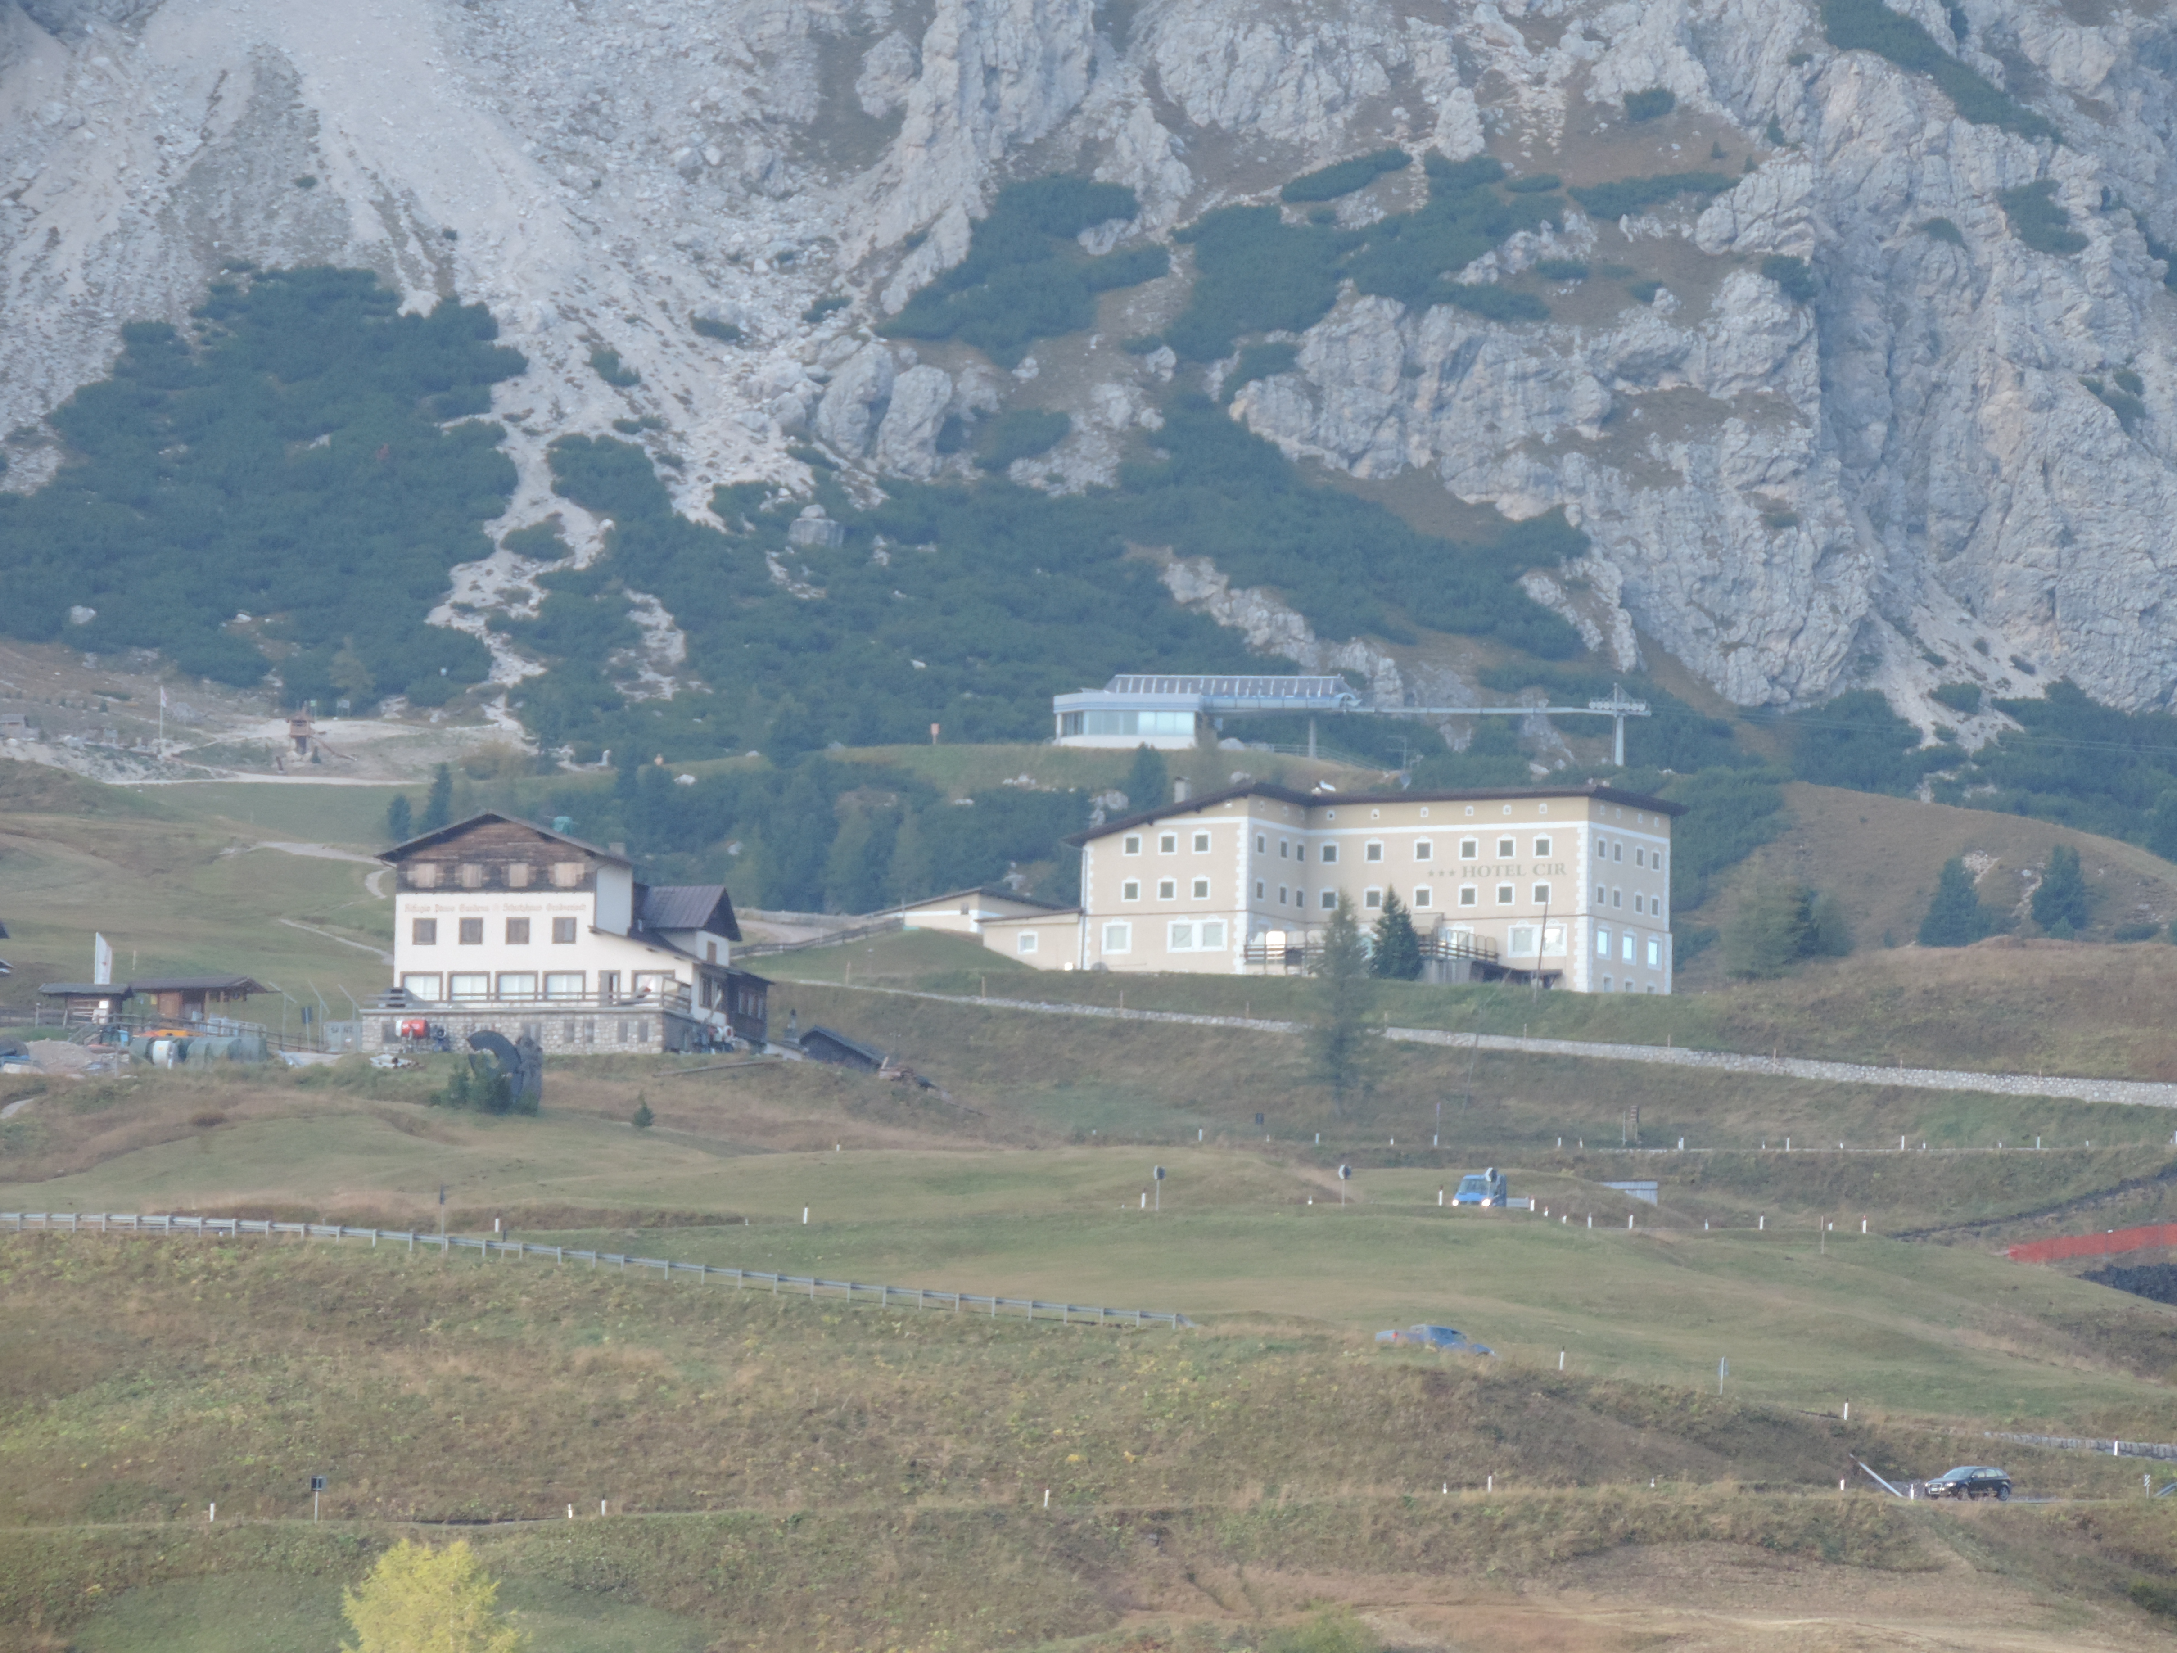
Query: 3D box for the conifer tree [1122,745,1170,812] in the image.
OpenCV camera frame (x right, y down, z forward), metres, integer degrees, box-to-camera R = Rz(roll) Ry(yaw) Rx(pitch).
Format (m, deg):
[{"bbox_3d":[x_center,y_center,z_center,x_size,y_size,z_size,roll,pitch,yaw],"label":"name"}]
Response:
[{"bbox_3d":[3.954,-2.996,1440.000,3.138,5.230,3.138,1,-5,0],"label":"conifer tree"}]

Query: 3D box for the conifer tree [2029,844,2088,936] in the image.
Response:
[{"bbox_3d":[66.173,4.341,1410.000,3.983,6.259,3.983,1,-5,0],"label":"conifer tree"}]

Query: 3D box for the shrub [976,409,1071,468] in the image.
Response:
[{"bbox_3d":[-5.976,-35.464,1890.000,8.650,5.187,6.487,1,-5,0],"label":"shrub"}]

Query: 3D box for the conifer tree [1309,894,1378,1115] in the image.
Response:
[{"bbox_3d":[14.705,10.249,1190.000,3.842,12.295,3.842,1,-5,0],"label":"conifer tree"}]

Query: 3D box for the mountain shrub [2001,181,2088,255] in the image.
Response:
[{"bbox_3d":[90.517,-57.572,1960.000,8.318,6.803,6.654,1,-5,0],"label":"mountain shrub"}]

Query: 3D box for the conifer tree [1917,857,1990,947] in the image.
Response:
[{"bbox_3d":[58.295,5.147,1390.000,5.049,6.058,5.049,1,-5,0],"label":"conifer tree"}]

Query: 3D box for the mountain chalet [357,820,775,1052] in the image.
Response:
[{"bbox_3d":[-27.296,6.113,1090.868,17.013,13.200,16.361,-1,-6,18],"label":"mountain chalet"}]

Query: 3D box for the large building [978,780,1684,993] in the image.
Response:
[{"bbox_3d":[15.268,4.511,1300.620,39.037,12.900,20.222,-1,-6,26],"label":"large building"}]

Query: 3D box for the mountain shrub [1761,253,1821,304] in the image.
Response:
[{"bbox_3d":[66.122,-51.599,1950.000,5.517,4.564,4.689,1,-5,0],"label":"mountain shrub"}]

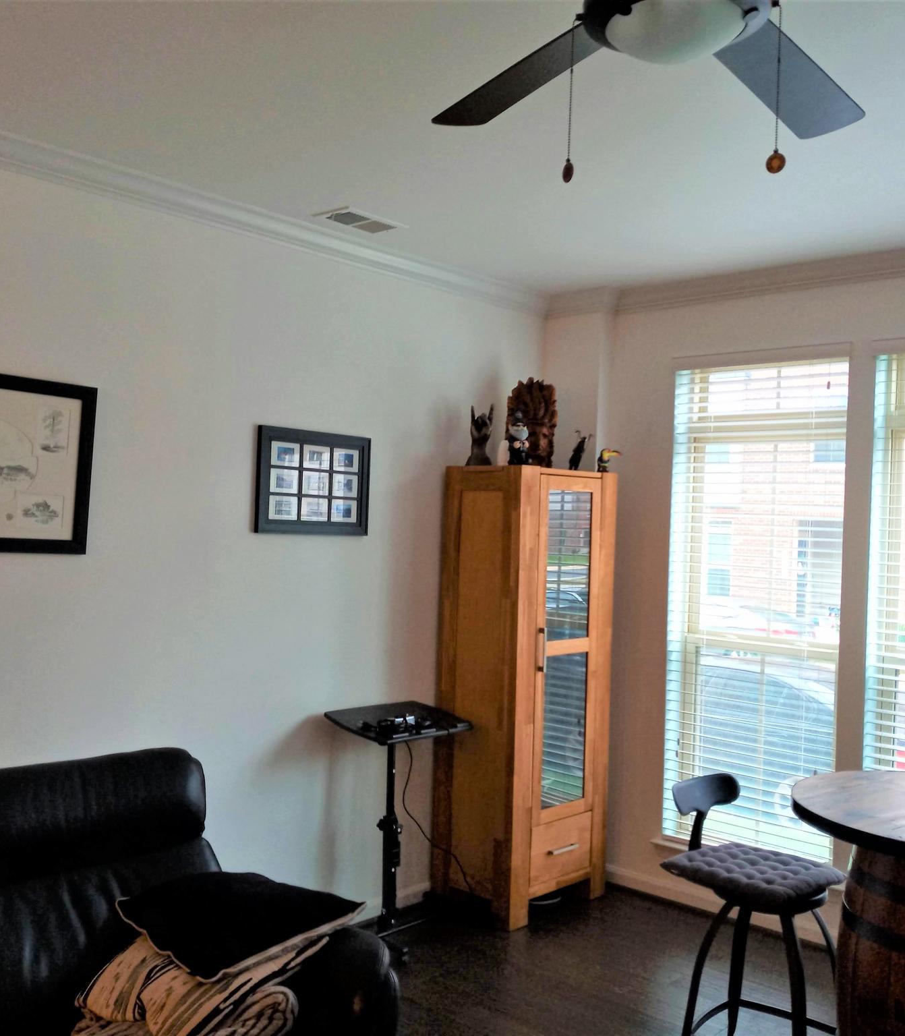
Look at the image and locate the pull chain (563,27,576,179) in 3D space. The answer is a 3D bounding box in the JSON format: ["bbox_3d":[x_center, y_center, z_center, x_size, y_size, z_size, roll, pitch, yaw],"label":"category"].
[{"bbox_3d":[0.174,-0.619,1.655,0.018,0.235,0.020,2,-1,-2],"label":"pull chain"}]

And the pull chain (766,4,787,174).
[{"bbox_3d":[0.459,-0.608,1.584,0.026,0.240,0.022,2,-1,-2],"label":"pull chain"}]

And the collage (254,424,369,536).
[{"bbox_3d":[-0.521,-0.131,4.287,0.025,0.388,0.545,1,-1,43],"label":"collage"}]

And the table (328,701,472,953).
[{"bbox_3d":[-0.205,1.198,4.331,0.370,0.895,0.490,1,-1,43],"label":"table"}]

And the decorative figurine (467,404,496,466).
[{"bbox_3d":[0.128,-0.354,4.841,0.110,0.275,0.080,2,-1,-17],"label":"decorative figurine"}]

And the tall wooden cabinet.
[{"bbox_3d":[0.324,0.732,4.904,0.632,1.880,0.452,3,-1,-44],"label":"tall wooden cabinet"}]

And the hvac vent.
[{"bbox_3d":[-0.339,-1.096,4.163,0.205,0.020,0.305,1,-1,43],"label":"hvac vent"}]

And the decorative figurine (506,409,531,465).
[{"bbox_3d":[0.276,-0.331,4.652,0.085,0.233,0.075,3,-1,-39],"label":"decorative figurine"}]

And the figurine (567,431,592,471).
[{"bbox_3d":[0.556,-0.290,4.885,0.085,0.179,0.075,3,-1,-42],"label":"figurine"}]

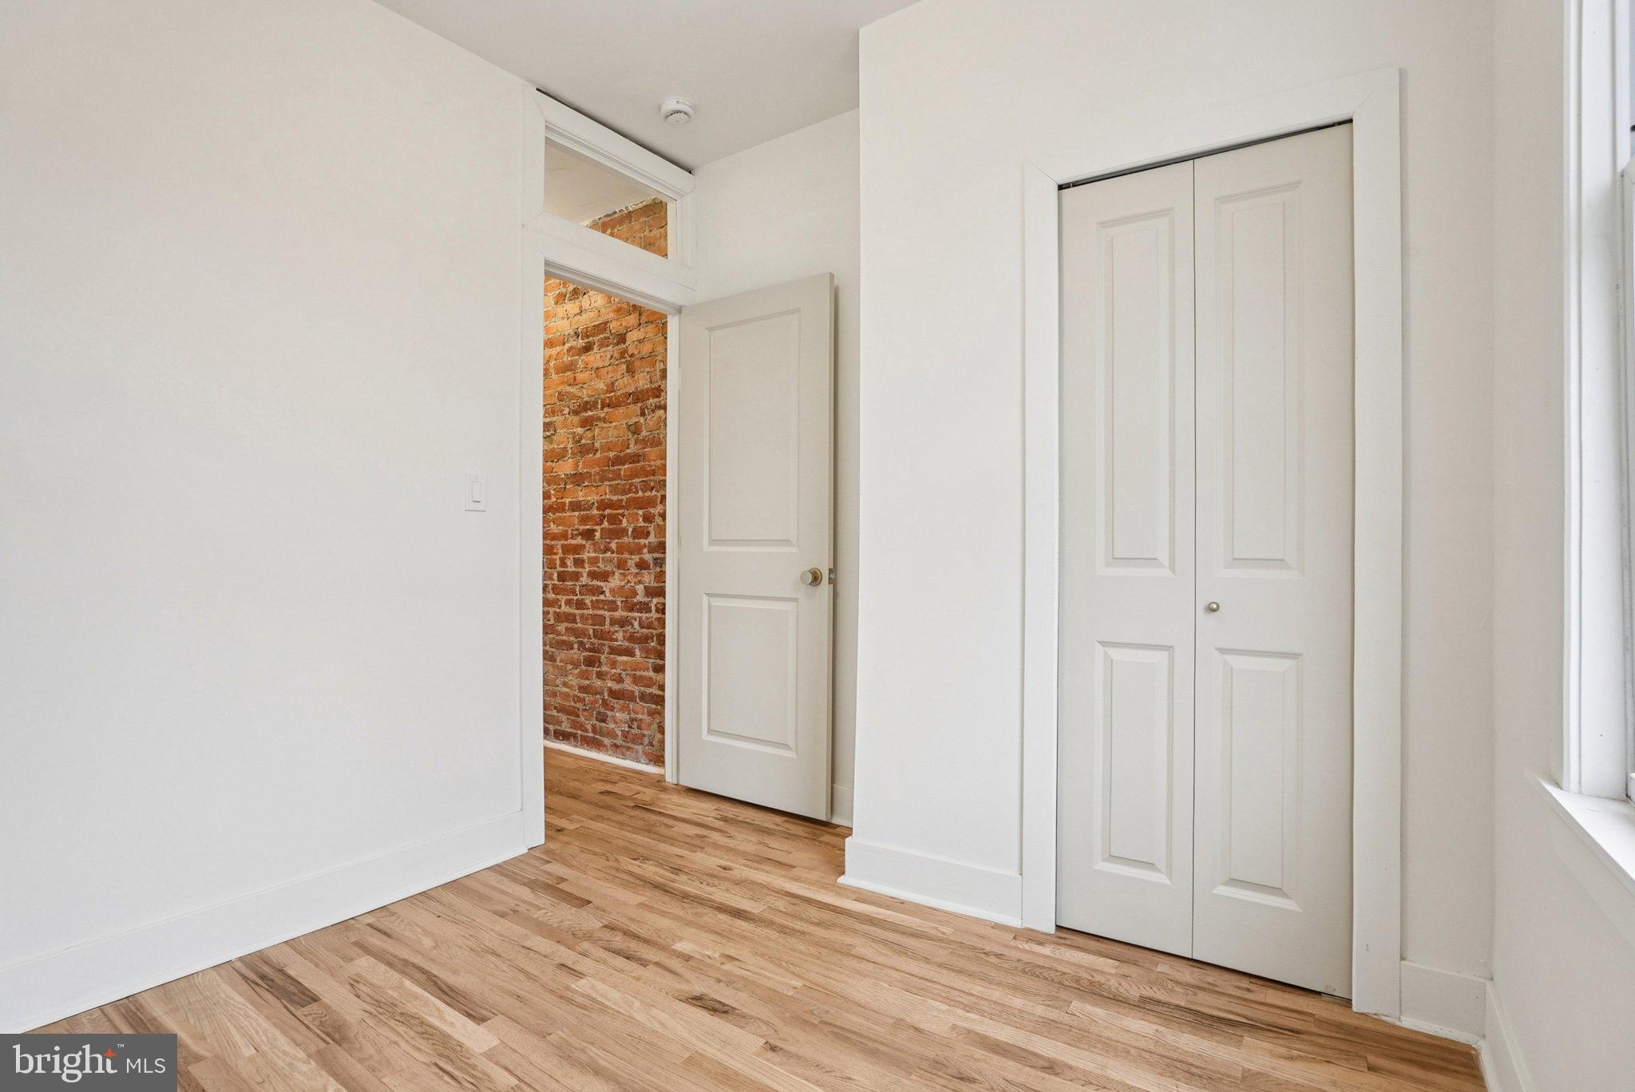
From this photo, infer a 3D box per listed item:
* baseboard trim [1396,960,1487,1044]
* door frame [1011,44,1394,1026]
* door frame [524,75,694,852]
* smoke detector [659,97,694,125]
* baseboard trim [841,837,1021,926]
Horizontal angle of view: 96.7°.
[{"bbox_3d":[1.339,0.978,1.563,0.143,0.135,0.028,0,0,29],"label":"baseboard trim"},{"bbox_3d":[0.949,-0.009,1.847,0.823,2.105,0.100,0,0,29],"label":"door frame"},{"bbox_3d":[-0.800,-0.276,2.808,0.110,2.627,0.792,0,0,38],"label":"door frame"},{"bbox_3d":[-0.512,-1.577,2.657,0.128,0.042,0.128,0,0,0],"label":"smoke detector"},{"bbox_3d":[0.321,0.975,2.142,0.560,0.135,0.028,0,0,29],"label":"baseboard trim"}]

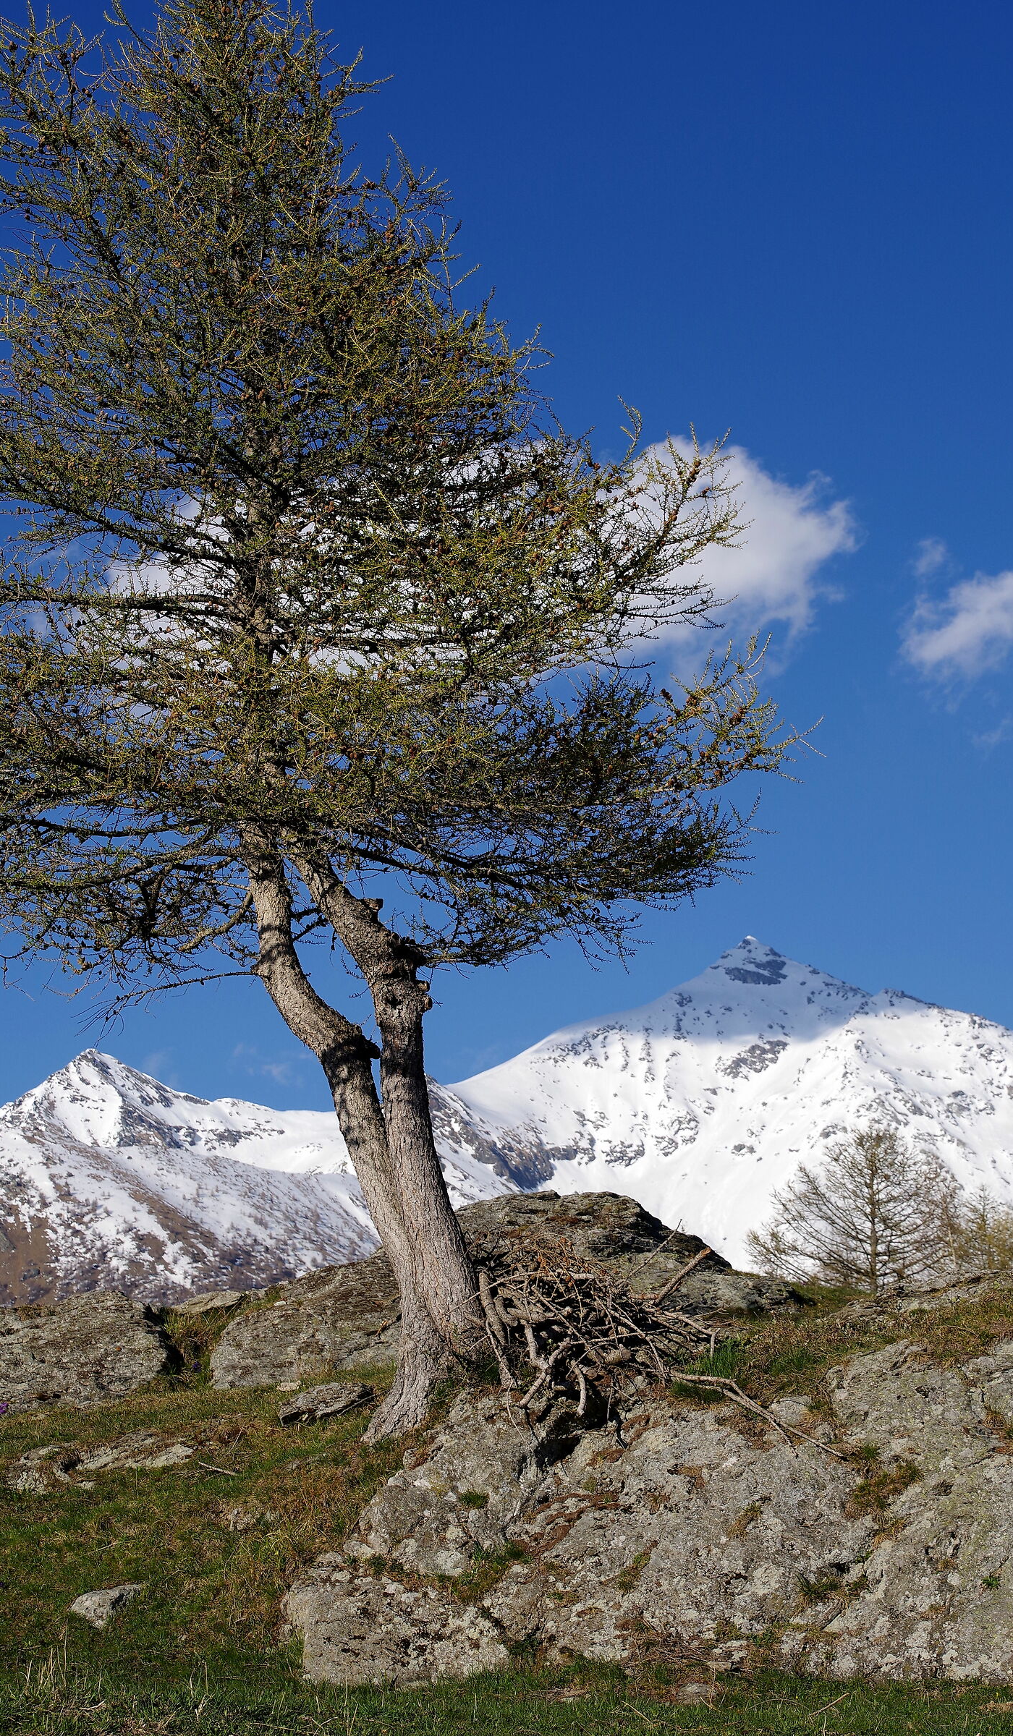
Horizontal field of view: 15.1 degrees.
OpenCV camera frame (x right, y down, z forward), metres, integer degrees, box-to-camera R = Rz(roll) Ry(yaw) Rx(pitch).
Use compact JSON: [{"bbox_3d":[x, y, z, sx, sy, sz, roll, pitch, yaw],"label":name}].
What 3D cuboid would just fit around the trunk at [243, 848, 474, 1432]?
[{"bbox_3d":[-0.759,1.443,20.200,1.220,3.150,0.750,0,-7,0],"label":"trunk"}]

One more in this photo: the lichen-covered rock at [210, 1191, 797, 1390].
[{"bbox_3d":[-0.023,2.382,21.600,3.300,1.100,2.100,0,-7,0],"label":"lichen-covered rock"}]

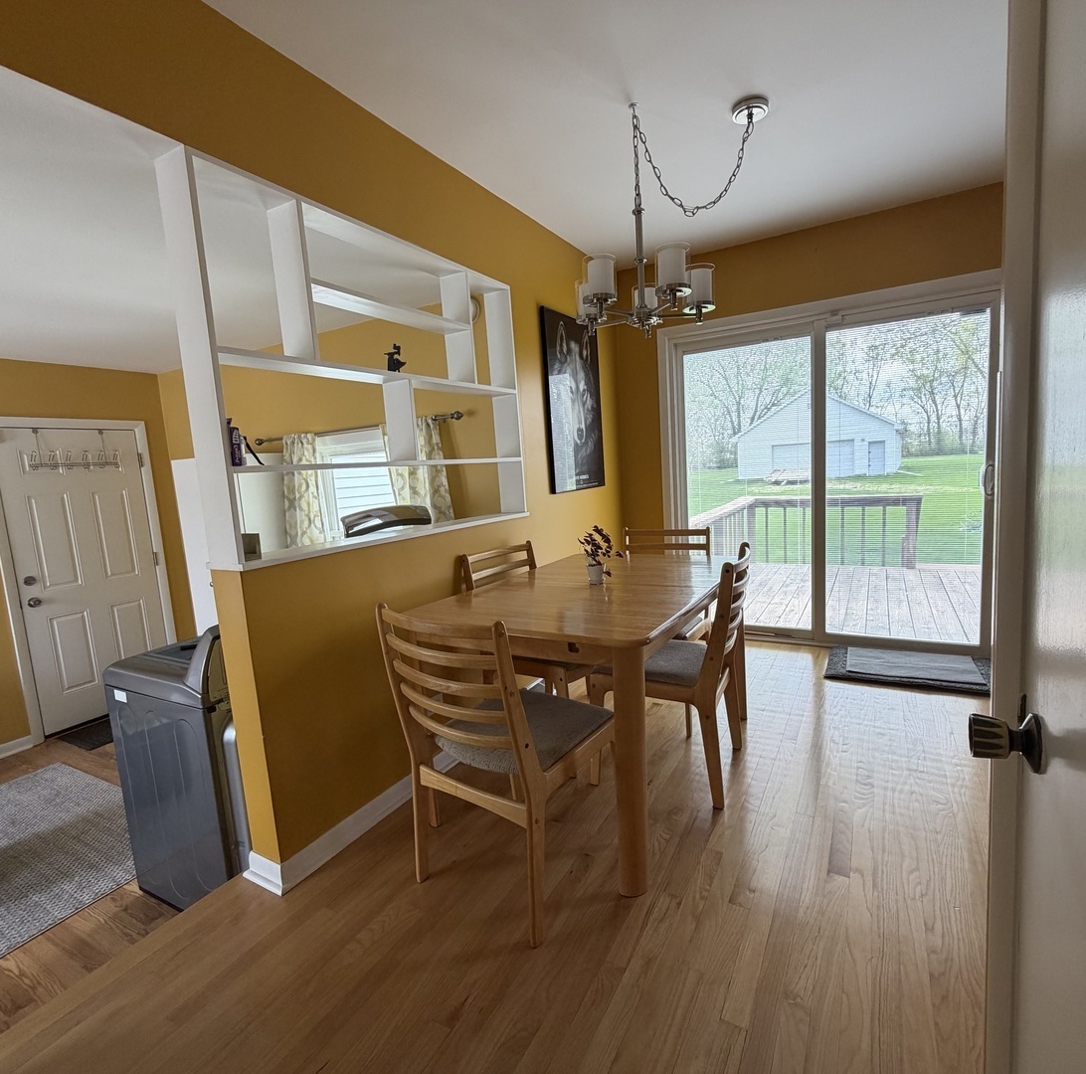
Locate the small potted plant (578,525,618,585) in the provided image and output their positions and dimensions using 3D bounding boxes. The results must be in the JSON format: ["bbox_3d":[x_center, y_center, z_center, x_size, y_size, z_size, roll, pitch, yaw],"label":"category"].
[{"bbox_3d":[0.212,0.070,2.301,0.160,0.220,0.160,-3,7,0],"label":"small potted plant"}]

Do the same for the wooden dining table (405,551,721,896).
[{"bbox_3d":[0.252,0.547,2.330,0.892,0.737,1.370,1,8,32],"label":"wooden dining table"}]

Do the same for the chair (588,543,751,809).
[{"bbox_3d":[0.528,0.488,2.273,0.560,0.883,0.485,0,8,26],"label":"chair"}]

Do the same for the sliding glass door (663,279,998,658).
[{"bbox_3d":[1.663,-0.310,3.469,1.780,1.990,0.100,1,8,30],"label":"sliding glass door"}]

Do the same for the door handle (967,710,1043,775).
[{"bbox_3d":[0.502,0.220,0.632,0.063,0.066,0.066,0,8,30],"label":"door handle"}]

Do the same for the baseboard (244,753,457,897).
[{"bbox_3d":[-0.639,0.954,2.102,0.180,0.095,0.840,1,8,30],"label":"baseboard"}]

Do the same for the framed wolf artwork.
[{"bbox_3d":[0.188,-0.751,3.317,0.030,0.955,0.650,1,8,30],"label":"framed wolf artwork"}]

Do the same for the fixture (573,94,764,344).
[{"bbox_3d":[0.415,-1.184,2.123,0.690,0.785,0.580,0,8,30],"label":"fixture"}]

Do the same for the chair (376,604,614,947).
[{"bbox_3d":[-0.136,0.581,1.740,0.500,0.860,0.520,1,8,32],"label":"chair"}]

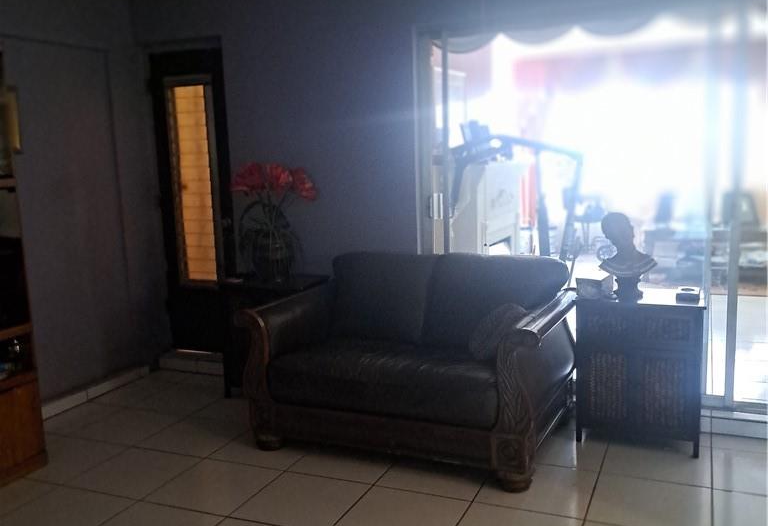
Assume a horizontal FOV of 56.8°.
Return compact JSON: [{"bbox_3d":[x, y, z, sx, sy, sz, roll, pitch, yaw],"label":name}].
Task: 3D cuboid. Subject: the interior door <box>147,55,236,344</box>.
[{"bbox_3d":[-1.281,-0.402,4.970,0.623,2.096,0.049,1,8,24],"label":"interior door"}]

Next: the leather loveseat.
[{"bbox_3d":[0.150,0.441,3.614,1.500,0.903,0.908,1,8,25],"label":"leather loveseat"}]

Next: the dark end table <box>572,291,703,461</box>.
[{"bbox_3d":[1.258,0.512,3.495,0.583,0.712,0.401,1,8,24],"label":"dark end table"}]

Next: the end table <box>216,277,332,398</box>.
[{"bbox_3d":[-0.654,0.461,4.408,0.583,0.712,0.383,1,8,24],"label":"end table"}]

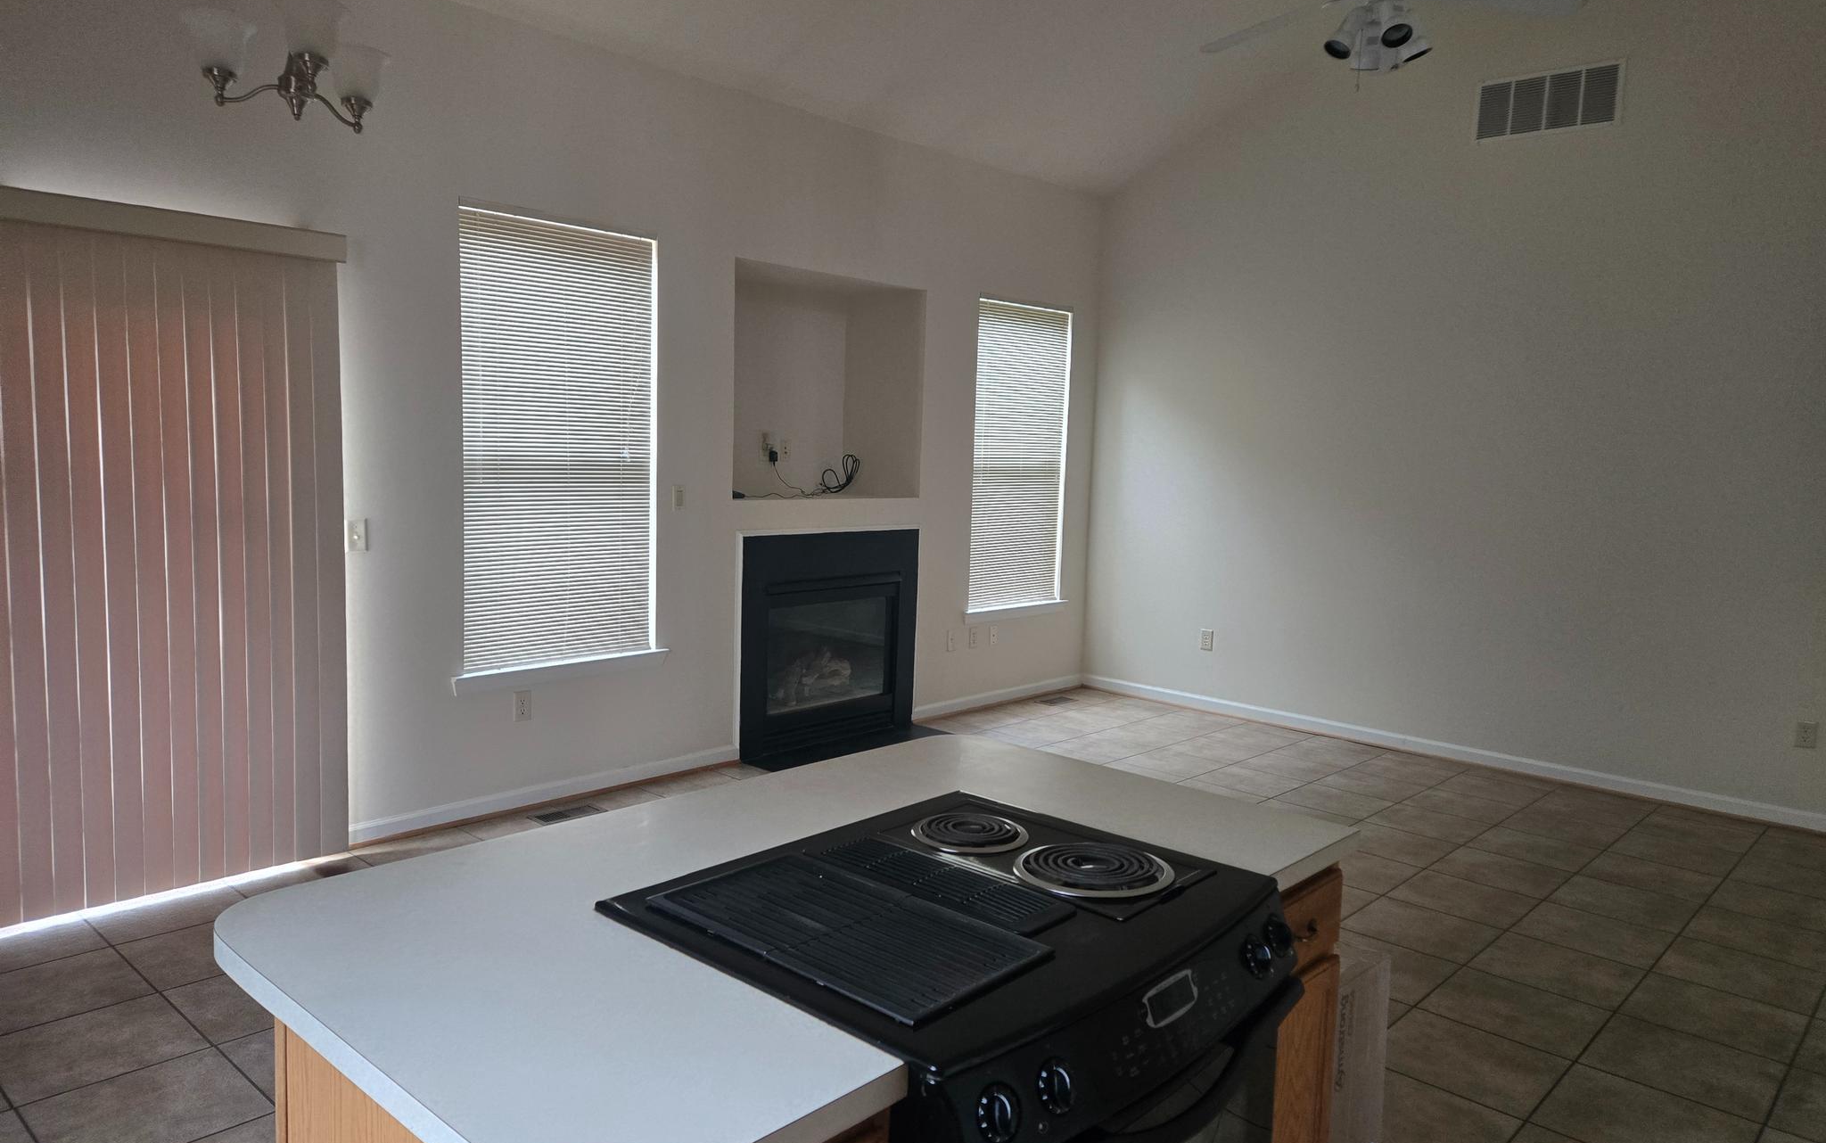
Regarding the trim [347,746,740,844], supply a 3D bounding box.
[{"bbox_3d":[-1.478,0.933,5.210,0.020,0.072,1.847,7,8,43],"label":"trim"}]

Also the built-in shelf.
[{"bbox_3d":[-0.618,-0.954,6.337,0.616,1.117,1.304,7,8,43],"label":"built-in shelf"}]

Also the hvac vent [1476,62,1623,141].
[{"bbox_3d":[3.091,-2.282,5.915,0.647,0.296,0.025,7,8,43],"label":"hvac vent"}]

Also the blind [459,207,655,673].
[{"bbox_3d":[-1.472,-0.531,5.065,0.050,1.828,0.884,7,8,43],"label":"blind"}]

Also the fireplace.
[{"bbox_3d":[-0.359,0.350,6.240,0.380,1.089,1.234,7,8,43],"label":"fireplace"}]

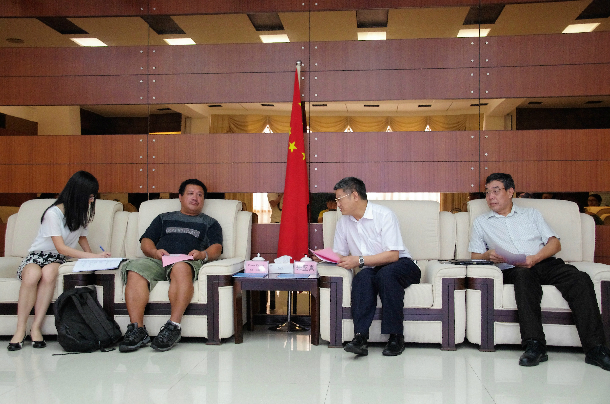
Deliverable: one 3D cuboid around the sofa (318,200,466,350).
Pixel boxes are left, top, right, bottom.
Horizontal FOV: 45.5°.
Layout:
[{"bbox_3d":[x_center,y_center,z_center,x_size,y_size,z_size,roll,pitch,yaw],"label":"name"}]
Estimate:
[{"bbox_3d":[0.617,0.481,5.205,0.957,0.993,0.865,0,-1,6],"label":"sofa"}]

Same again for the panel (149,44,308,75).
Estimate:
[{"bbox_3d":[-0.619,-1.155,5.861,1.321,0.234,0.030,0,-1,6],"label":"panel"}]

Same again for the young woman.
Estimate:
[{"bbox_3d":[-1.745,0.377,5.080,0.620,1.170,0.640,0,0,-30],"label":"young woman"}]

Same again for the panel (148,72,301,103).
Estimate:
[{"bbox_3d":[-0.603,-0.891,5.698,1.289,0.239,0.030,0,0,7],"label":"panel"}]

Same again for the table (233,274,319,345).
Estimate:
[{"bbox_3d":[-0.158,0.739,5.136,0.578,0.445,0.560,0,0,7],"label":"table"}]

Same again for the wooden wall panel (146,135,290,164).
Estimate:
[{"bbox_3d":[-0.603,-0.418,5.698,1.289,0.230,0.030,0,0,7],"label":"wooden wall panel"}]

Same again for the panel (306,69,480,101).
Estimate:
[{"bbox_3d":[0.699,-0.919,5.712,1.322,0.238,0.030,0,-1,6],"label":"panel"}]

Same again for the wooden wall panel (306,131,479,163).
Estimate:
[{"bbox_3d":[0.698,-0.432,5.707,1.320,0.239,0.030,0,-1,6],"label":"wooden wall panel"}]

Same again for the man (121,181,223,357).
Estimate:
[{"bbox_3d":[-0.908,0.397,5.083,0.610,1.130,0.820,0,0,7],"label":"man"}]

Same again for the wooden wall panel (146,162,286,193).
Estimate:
[{"bbox_3d":[-0.603,-0.186,5.698,1.289,0.234,0.030,0,0,7],"label":"wooden wall panel"}]

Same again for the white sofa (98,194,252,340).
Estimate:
[{"bbox_3d":[-0.917,0.474,5.358,0.986,0.975,0.820,0,0,7],"label":"white sofa"}]

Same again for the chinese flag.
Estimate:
[{"bbox_3d":[-0.100,-0.165,5.592,0.244,1.723,0.204,0,-1,6],"label":"chinese flag"}]

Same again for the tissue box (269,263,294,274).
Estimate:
[{"bbox_3d":[-0.166,0.493,5.413,0.181,0.074,0.112,0,-1,6],"label":"tissue box"}]

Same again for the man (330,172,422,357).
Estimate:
[{"bbox_3d":[0.483,0.400,4.882,0.539,1.146,0.692,0,-1,24],"label":"man"}]

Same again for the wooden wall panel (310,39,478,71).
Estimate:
[{"bbox_3d":[0.699,-1.156,5.715,1.322,0.235,0.030,0,-1,6],"label":"wooden wall panel"}]

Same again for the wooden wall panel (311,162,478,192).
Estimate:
[{"bbox_3d":[0.675,-0.186,5.545,1.285,0.233,0.030,0,0,7],"label":"wooden wall panel"}]

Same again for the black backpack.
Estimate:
[{"bbox_3d":[-1.447,0.782,4.860,0.320,0.390,0.250,-11,-11,-38],"label":"black backpack"}]

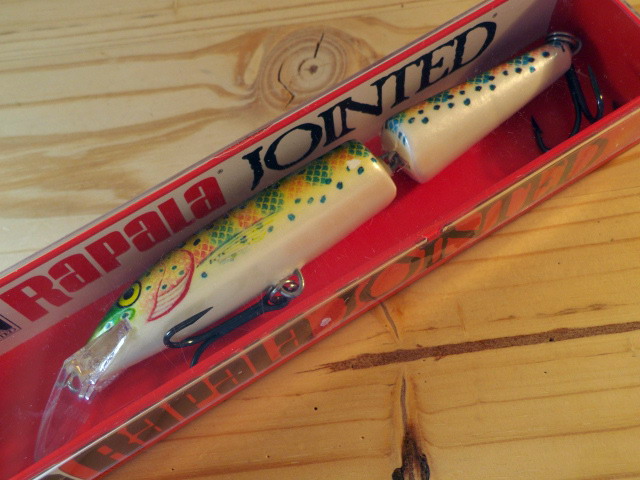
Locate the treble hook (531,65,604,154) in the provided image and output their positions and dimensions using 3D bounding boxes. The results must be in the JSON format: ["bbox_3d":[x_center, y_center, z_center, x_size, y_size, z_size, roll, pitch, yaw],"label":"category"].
[{"bbox_3d":[0.060,-0.034,0.160,0.019,0.017,0.026,-6,67,1],"label":"treble hook"}]

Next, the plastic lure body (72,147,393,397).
[{"bbox_3d":[-0.019,0.006,0.148,0.079,0.015,0.017,-35,66,-12],"label":"plastic lure body"}]

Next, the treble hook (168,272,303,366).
[{"bbox_3d":[-0.018,0.016,0.139,0.026,0.017,0.019,-27,64,9],"label":"treble hook"}]

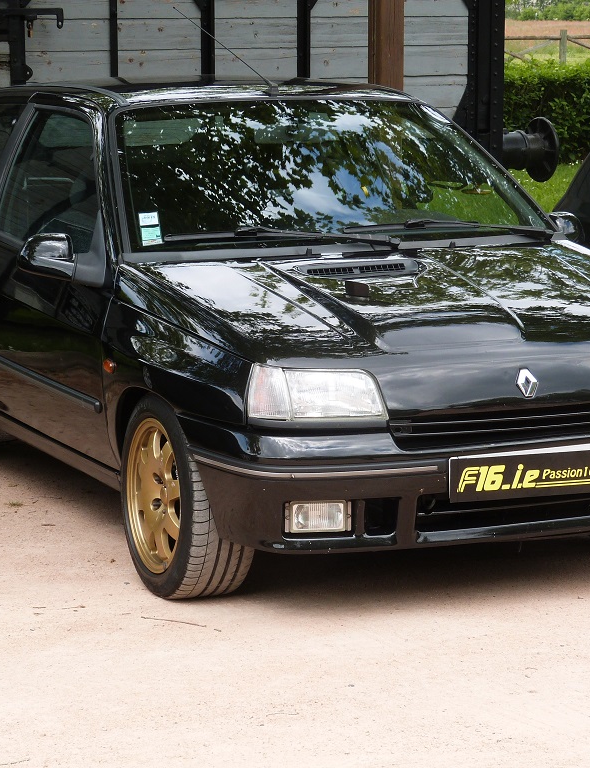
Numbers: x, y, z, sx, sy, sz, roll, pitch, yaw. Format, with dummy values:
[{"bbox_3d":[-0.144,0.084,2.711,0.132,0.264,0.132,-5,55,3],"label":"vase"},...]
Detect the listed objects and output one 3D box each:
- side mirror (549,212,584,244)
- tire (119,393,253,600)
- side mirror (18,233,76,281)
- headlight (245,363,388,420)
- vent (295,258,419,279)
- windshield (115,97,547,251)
[{"bbox_3d":[0.864,-0.477,7.592,0.155,0.122,0.100,-4,9,-25],"label":"side mirror"},{"bbox_3d":[-0.296,0.289,6.560,0.200,0.580,0.580,-4,9,-25],"label":"tire"},{"bbox_3d":[-0.695,-0.359,6.874,0.155,0.122,0.100,-4,9,-25],"label":"side mirror"},{"bbox_3d":[0.048,0.025,6.042,0.330,0.140,0.170,-3,8,-17],"label":"headlight"},{"bbox_3d":[0.160,-0.324,6.780,0.360,0.035,0.130,-4,16,-25],"label":"vent"},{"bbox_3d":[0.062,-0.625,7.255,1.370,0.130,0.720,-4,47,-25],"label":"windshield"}]

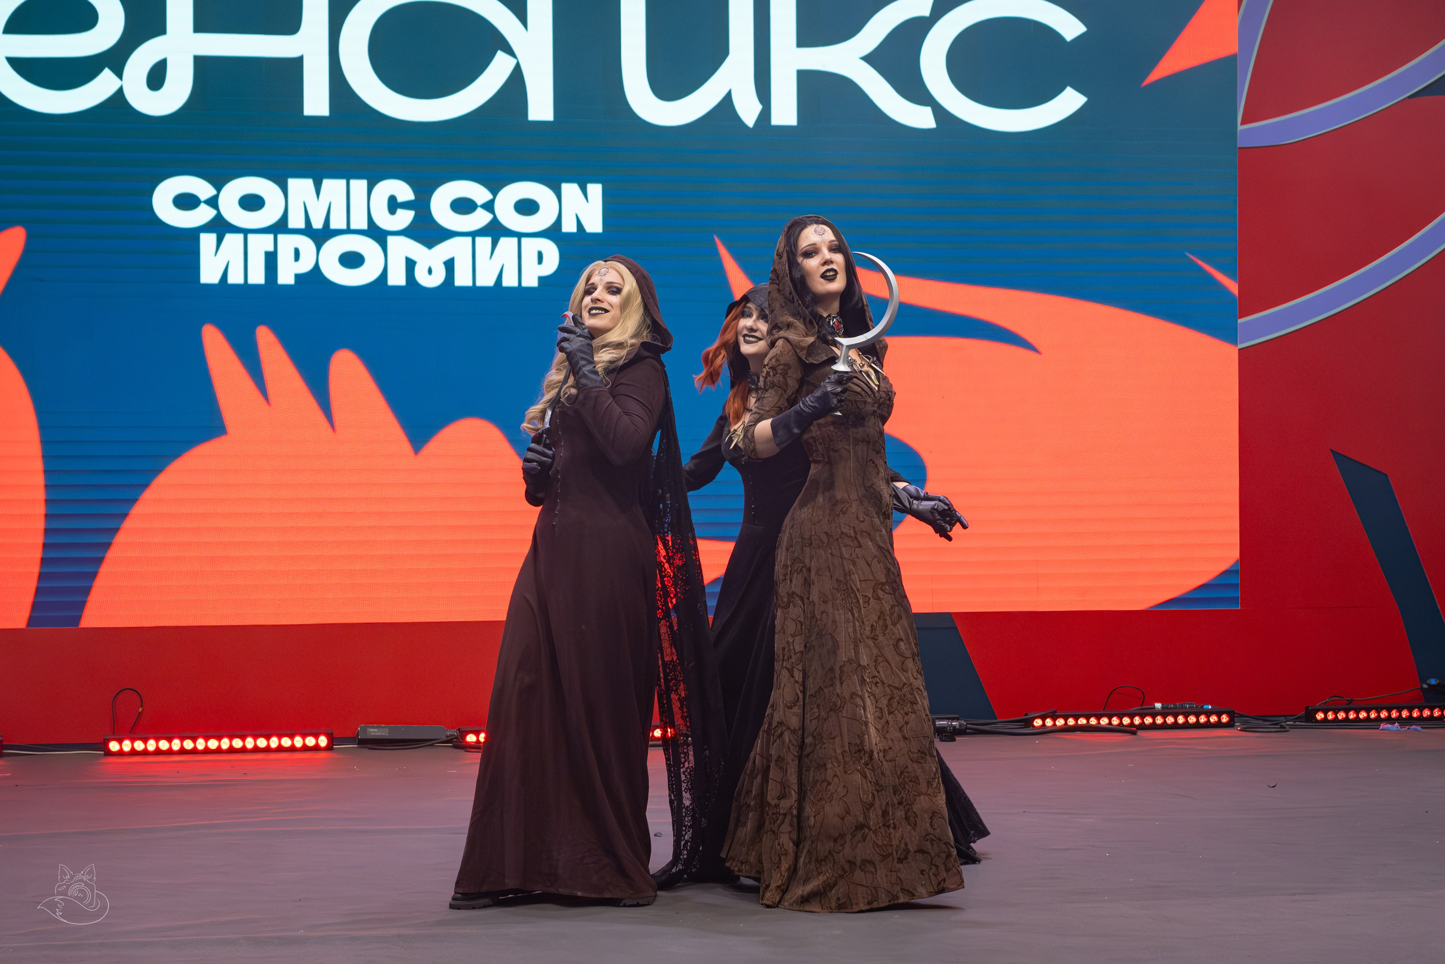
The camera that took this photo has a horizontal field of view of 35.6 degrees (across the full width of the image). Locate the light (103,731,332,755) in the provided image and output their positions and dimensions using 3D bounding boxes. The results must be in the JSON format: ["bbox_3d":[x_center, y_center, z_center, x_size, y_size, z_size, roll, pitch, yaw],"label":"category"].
[{"bbox_3d":[-2.174,1.125,9.700,0.960,0.080,0.090,0,0,-9],"label":"light"}]

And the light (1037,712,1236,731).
[{"bbox_3d":[1.868,1.090,10.300,0.960,0.080,0.090,0,0,-9],"label":"light"}]

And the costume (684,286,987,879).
[{"bbox_3d":[0.324,0.288,6.550,0.820,1.690,0.780,0,0,-35],"label":"costume"}]

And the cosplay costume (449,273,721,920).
[{"bbox_3d":[-0.366,0.260,6.120,0.750,1.740,0.600,0,0,-34],"label":"cosplay costume"}]

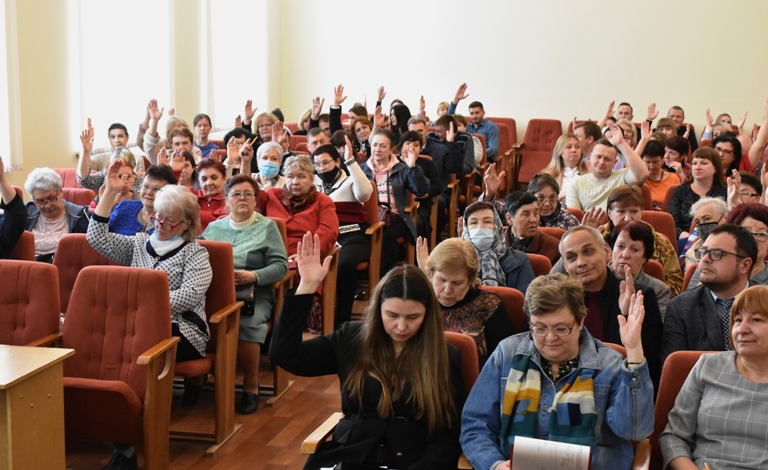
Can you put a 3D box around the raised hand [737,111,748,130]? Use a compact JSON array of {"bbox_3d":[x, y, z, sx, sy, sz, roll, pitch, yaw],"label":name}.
[{"bbox_3d":[3.289,-1.046,11.744,0.059,0.187,0.089,10,20,-46],"label":"raised hand"}]

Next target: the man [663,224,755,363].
[{"bbox_3d":[1.296,0.618,4.942,0.570,1.280,0.750,3,9,14],"label":"man"}]

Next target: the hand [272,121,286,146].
[{"bbox_3d":[-0.829,-0.813,10.100,0.095,0.180,0.060,1,9,0],"label":"hand"}]

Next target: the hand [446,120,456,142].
[{"bbox_3d":[0.595,-0.929,11.375,0.064,0.187,0.089,-5,10,-30],"label":"hand"}]

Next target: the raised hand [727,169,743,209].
[{"bbox_3d":[1.890,-0.248,6.900,0.085,0.190,0.070,7,10,21],"label":"raised hand"}]

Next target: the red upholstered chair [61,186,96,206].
[{"bbox_3d":[-2.274,0.173,8.662,0.570,0.930,0.620,3,9,14],"label":"red upholstered chair"}]

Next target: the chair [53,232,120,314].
[{"bbox_3d":[-1.576,0.504,6.462,0.542,0.955,0.571,3,9,14],"label":"chair"}]

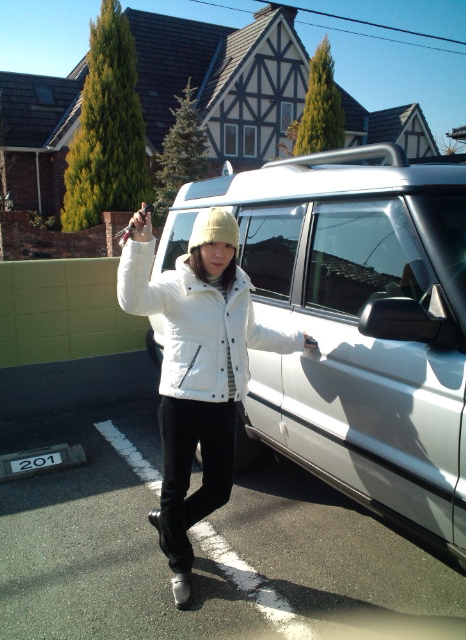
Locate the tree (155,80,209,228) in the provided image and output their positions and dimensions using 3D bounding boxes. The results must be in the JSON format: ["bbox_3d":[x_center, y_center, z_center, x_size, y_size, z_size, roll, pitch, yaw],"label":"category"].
[{"bbox_3d":[-1.186,-3.272,12.112,1.500,4.450,1.500,0,10,0],"label":"tree"}]

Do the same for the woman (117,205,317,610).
[{"bbox_3d":[-0.049,0.340,2.124,0.840,1.590,0.500,-4,11,-20],"label":"woman"}]

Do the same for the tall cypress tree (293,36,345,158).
[{"bbox_3d":[2.372,-4.420,13.939,1.700,6.050,1.700,0,10,0],"label":"tall cypress tree"}]

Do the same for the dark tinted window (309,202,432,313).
[{"bbox_3d":[0.511,-0.232,2.018,0.060,0.460,0.670,1,8,-31],"label":"dark tinted window"}]

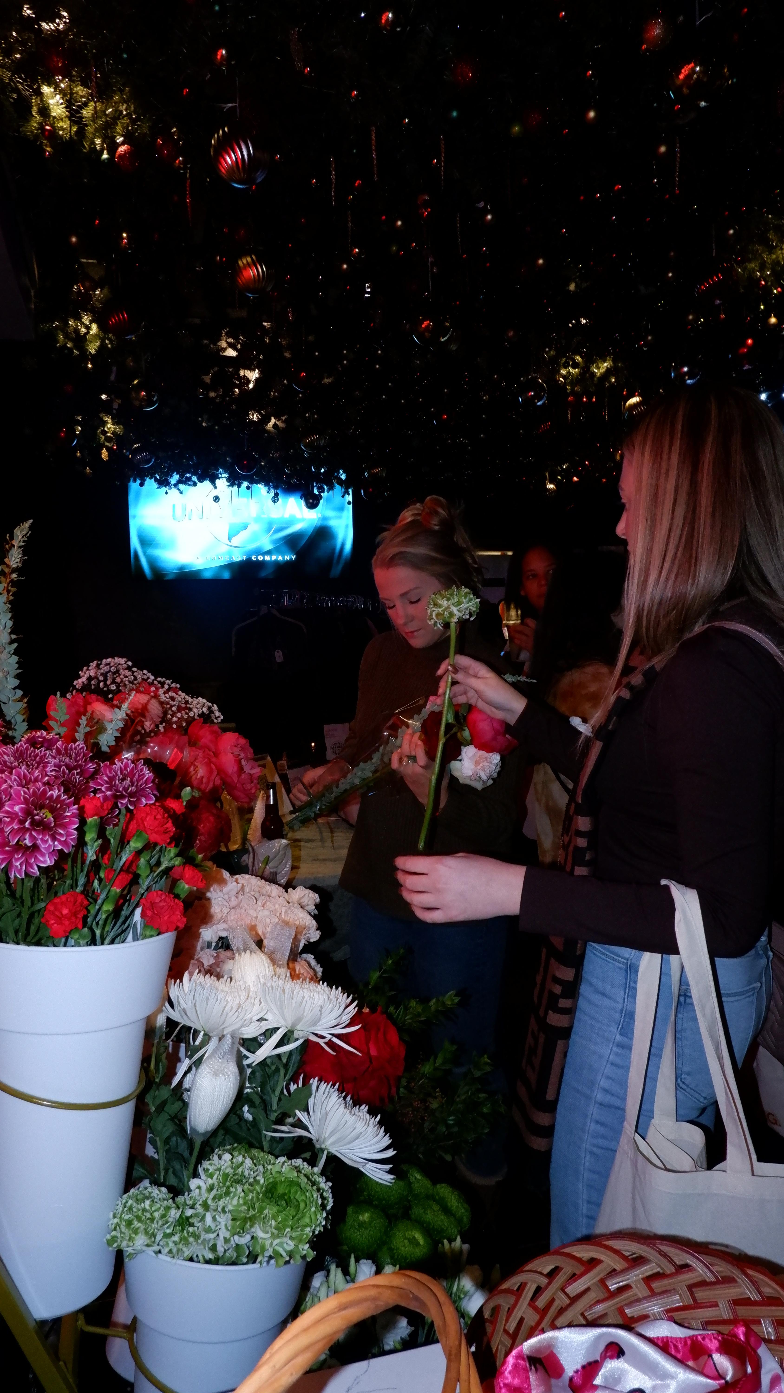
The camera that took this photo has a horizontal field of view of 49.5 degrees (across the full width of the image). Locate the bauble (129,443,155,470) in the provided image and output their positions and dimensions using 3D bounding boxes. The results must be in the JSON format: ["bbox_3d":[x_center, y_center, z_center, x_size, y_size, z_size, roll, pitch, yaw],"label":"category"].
[{"bbox_3d":[-0.878,-0.849,3.000,0.090,0.095,0.090,-1,7,0],"label":"bauble"}]

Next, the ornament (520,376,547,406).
[{"bbox_3d":[0.450,-0.972,2.700,0.090,0.095,0.090,-1,7,0],"label":"ornament"}]

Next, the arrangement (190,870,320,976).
[{"bbox_3d":[-0.207,0.345,1.280,0.210,0.190,0.200,-1,7,0],"label":"arrangement"}]

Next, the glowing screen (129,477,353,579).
[{"bbox_3d":[-0.813,-0.976,4.595,1.200,0.680,0.060,-3,8,-11],"label":"glowing screen"}]

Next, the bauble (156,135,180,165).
[{"bbox_3d":[-0.528,-1.288,2.000,0.060,0.065,0.060,-1,7,0],"label":"bauble"}]

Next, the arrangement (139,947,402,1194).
[{"bbox_3d":[-0.139,0.438,0.990,0.290,0.290,0.260,-1,7,0],"label":"arrangement"}]

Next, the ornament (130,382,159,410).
[{"bbox_3d":[-0.785,-0.956,2.700,0.090,0.095,0.090,-1,7,0],"label":"ornament"}]

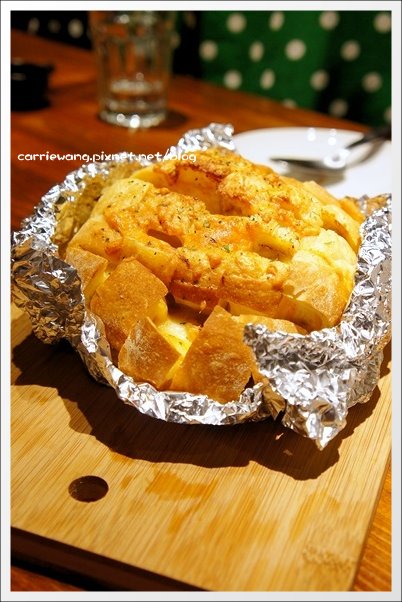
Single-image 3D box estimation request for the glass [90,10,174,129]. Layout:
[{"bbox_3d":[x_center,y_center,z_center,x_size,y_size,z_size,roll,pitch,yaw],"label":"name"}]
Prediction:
[{"bbox_3d":[-0.062,-0.224,0.686,0.081,0.114,0.081,3,32,0],"label":"glass"}]

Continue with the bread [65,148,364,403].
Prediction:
[{"bbox_3d":[0.006,-0.017,0.385,0.156,0.083,0.158,3,32,0],"label":"bread"}]

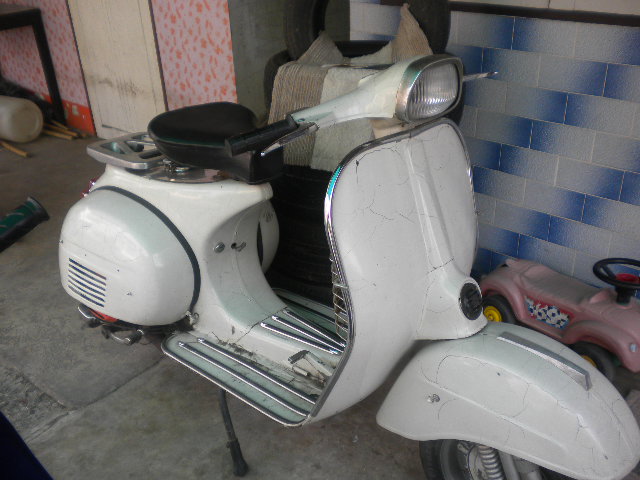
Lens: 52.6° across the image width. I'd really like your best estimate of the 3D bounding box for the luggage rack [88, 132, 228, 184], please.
[{"bbox_3d":[-0.382,-0.208,1.714,0.530,0.065,0.200,21,37,37],"label":"luggage rack"}]

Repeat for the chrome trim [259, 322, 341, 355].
[{"bbox_3d":[-0.052,0.243,1.582,0.230,0.011,0.016,16,34,31],"label":"chrome trim"}]

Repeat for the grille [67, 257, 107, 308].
[{"bbox_3d":[-0.615,0.117,1.715,0.170,0.110,0.035,21,37,37],"label":"grille"}]

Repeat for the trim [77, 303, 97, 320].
[{"bbox_3d":[-0.721,0.219,1.983,0.075,0.045,0.040,21,37,37],"label":"trim"}]

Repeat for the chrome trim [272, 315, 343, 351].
[{"bbox_3d":[-0.034,0.232,1.601,0.232,0.011,0.016,21,37,37],"label":"chrome trim"}]

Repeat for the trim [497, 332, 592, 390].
[{"bbox_3d":[0.392,0.209,1.147,0.020,0.040,0.185,-25,36,-35],"label":"trim"}]

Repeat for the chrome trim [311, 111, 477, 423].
[{"bbox_3d":[0.143,0.059,1.333,0.180,0.650,0.455,21,37,37],"label":"chrome trim"}]

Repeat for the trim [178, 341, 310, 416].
[{"bbox_3d":[-0.192,0.322,1.533,0.435,0.011,0.016,20,36,36],"label":"trim"}]

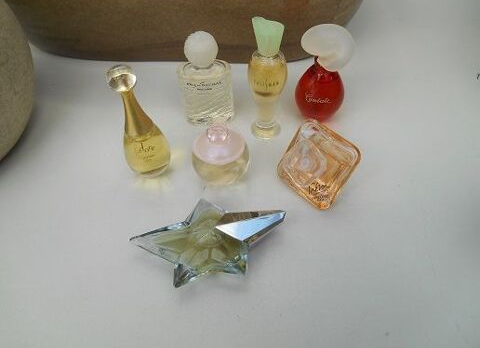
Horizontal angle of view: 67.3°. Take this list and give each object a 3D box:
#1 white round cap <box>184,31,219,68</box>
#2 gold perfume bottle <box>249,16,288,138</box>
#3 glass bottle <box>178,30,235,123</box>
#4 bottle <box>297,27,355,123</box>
[{"bbox_3d":[-0.023,-0.077,0.225,0.022,0.022,0.022,-2,48,2],"label":"white round cap"},{"bbox_3d":[0.016,-0.056,0.220,0.024,0.076,0.021,-1,48,3],"label":"gold perfume bottle"},{"bbox_3d":[-0.022,-0.064,0.239,0.035,0.062,0.021,-6,48,-2],"label":"glass bottle"},{"bbox_3d":[0.056,-0.063,0.232,0.037,0.064,0.026,3,48,6],"label":"bottle"}]

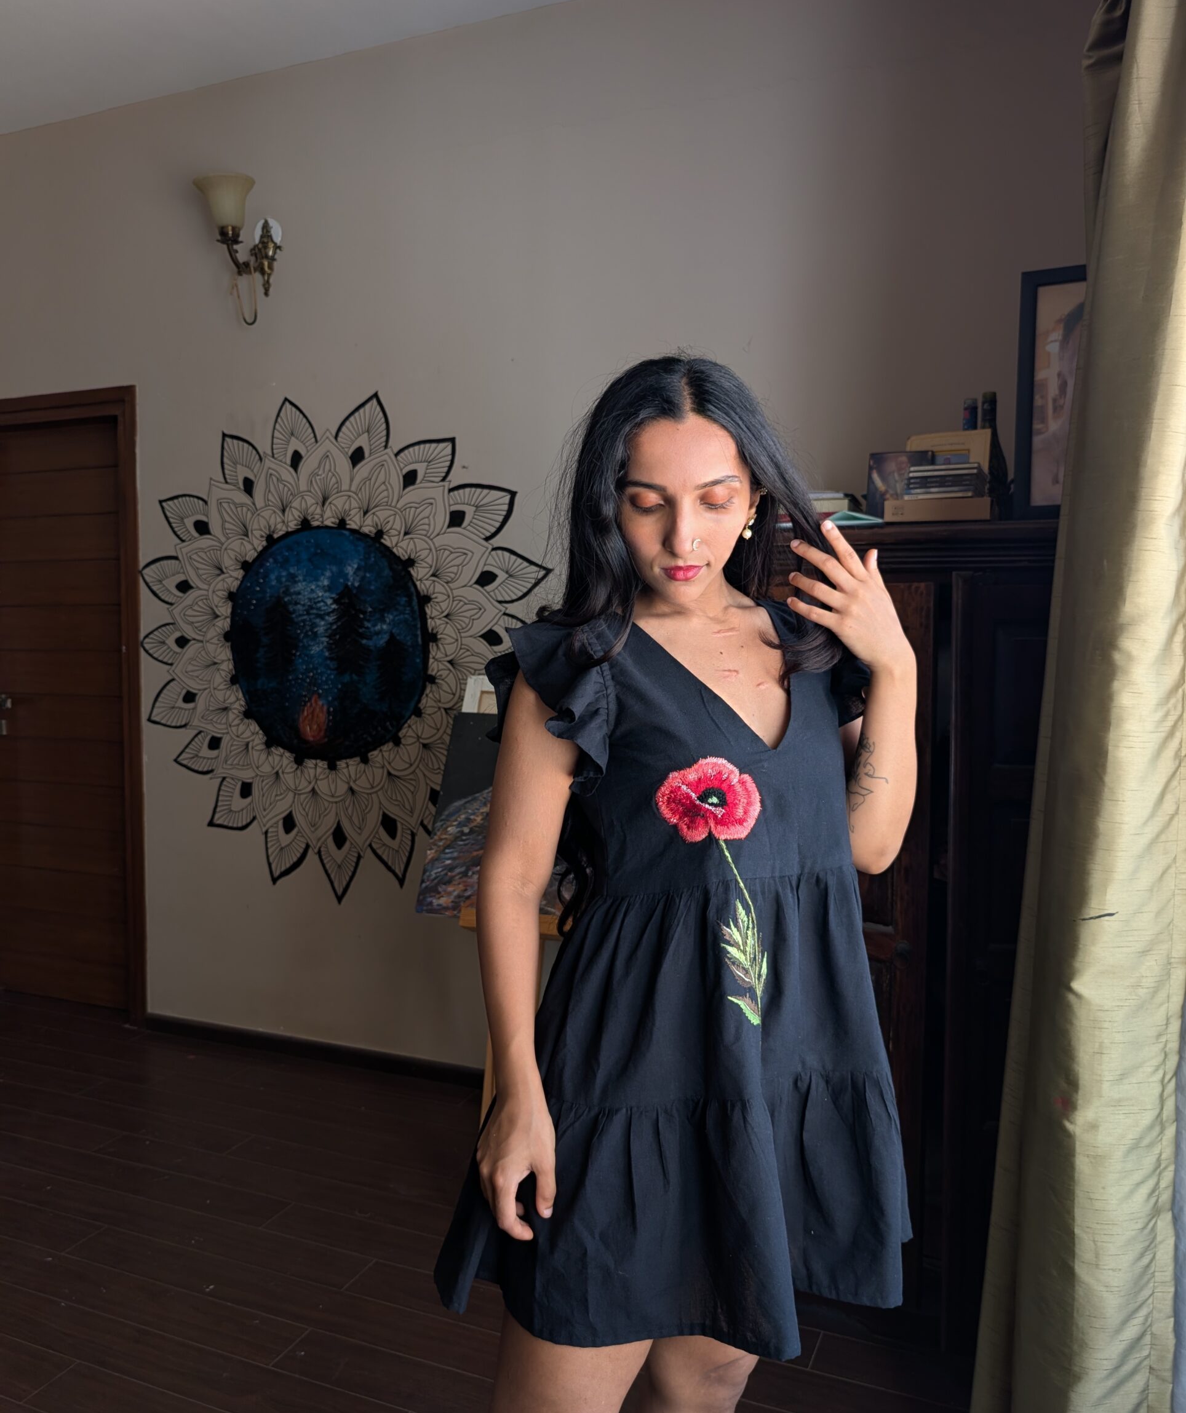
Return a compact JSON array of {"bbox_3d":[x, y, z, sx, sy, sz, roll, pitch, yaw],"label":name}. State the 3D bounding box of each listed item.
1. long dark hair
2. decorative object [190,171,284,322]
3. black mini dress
[{"bbox_3d":[0.094,-0.048,1.130,0.305,0.585,0.280,1,3,7],"label":"long dark hair"},{"bbox_3d":[-1.021,-1.298,3.120,0.175,0.375,0.275,2,4,22],"label":"decorative object"},{"bbox_3d":[0.090,0.255,1.160,0.510,0.735,0.350,-1,4,-26],"label":"black mini dress"}]

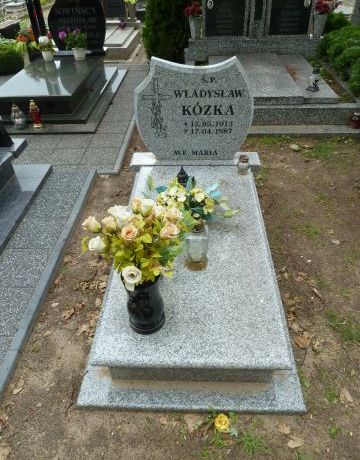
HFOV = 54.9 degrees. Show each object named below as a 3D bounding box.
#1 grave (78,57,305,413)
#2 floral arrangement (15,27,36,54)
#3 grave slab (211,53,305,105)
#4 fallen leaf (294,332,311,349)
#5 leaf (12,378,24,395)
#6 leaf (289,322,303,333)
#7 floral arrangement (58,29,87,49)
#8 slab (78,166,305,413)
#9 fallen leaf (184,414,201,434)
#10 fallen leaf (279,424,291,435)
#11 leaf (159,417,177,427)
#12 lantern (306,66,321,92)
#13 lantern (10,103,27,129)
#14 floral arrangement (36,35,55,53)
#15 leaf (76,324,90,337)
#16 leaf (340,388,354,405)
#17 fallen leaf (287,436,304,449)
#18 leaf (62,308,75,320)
[{"bbox_3d":[0.066,-0.190,1.762,0.920,0.900,1.770,0,41,3],"label":"grave"},{"bbox_3d":[-1.798,-2.205,4.035,0.250,0.260,0.230,0,41,3],"label":"floral arrangement"},{"bbox_3d":[0.736,-1.634,3.670,0.800,0.080,1.430,0,41,3],"label":"grave slab"},{"bbox_3d":[0.566,0.511,1.603,0.073,0.020,0.080,0,41,3],"label":"fallen leaf"},{"bbox_3d":[-0.692,0.673,1.486,0.048,0.020,0.072,11,42,15],"label":"leaf"},{"bbox_3d":[0.557,0.470,1.666,0.062,0.020,0.052,0,41,3],"label":"leaf"},{"bbox_3d":[-1.243,-2.215,4.010,0.310,0.190,0.250,0,41,3],"label":"floral arrangement"},{"bbox_3d":[0.071,0.091,1.923,0.900,0.276,1.651,0,41,3],"label":"slab"},{"bbox_3d":[0.049,0.754,1.344,0.062,0.018,0.072,0,41,3],"label":"fallen leaf"},{"bbox_3d":[0.402,0.765,1.330,0.045,0.018,0.040,0,41,3],"label":"fallen leaf"},{"bbox_3d":[-0.049,0.753,1.364,0.070,0.018,0.036,0,41,3],"label":"leaf"},{"bbox_3d":[1.214,-1.377,3.157,0.100,0.200,0.100,0,41,3],"label":"lantern"},{"bbox_3d":[-1.581,-1.099,3.323,0.115,0.230,0.115,0,41,3],"label":"lantern"},{"bbox_3d":[-1.596,-2.210,4.119,0.175,0.160,0.170,0,41,3],"label":"floral arrangement"},{"bbox_3d":[-0.470,0.490,1.690,0.050,0.020,0.075,24,47,27],"label":"leaf"},{"bbox_3d":[0.684,0.680,1.416,0.048,0.018,0.070,-14,42,-13],"label":"leaf"},{"bbox_3d":[0.429,0.789,1.287,0.066,0.015,0.043,0,41,3],"label":"fallen leaf"},{"bbox_3d":[-0.563,0.426,1.750,0.062,0.018,0.070,0,41,3],"label":"leaf"}]

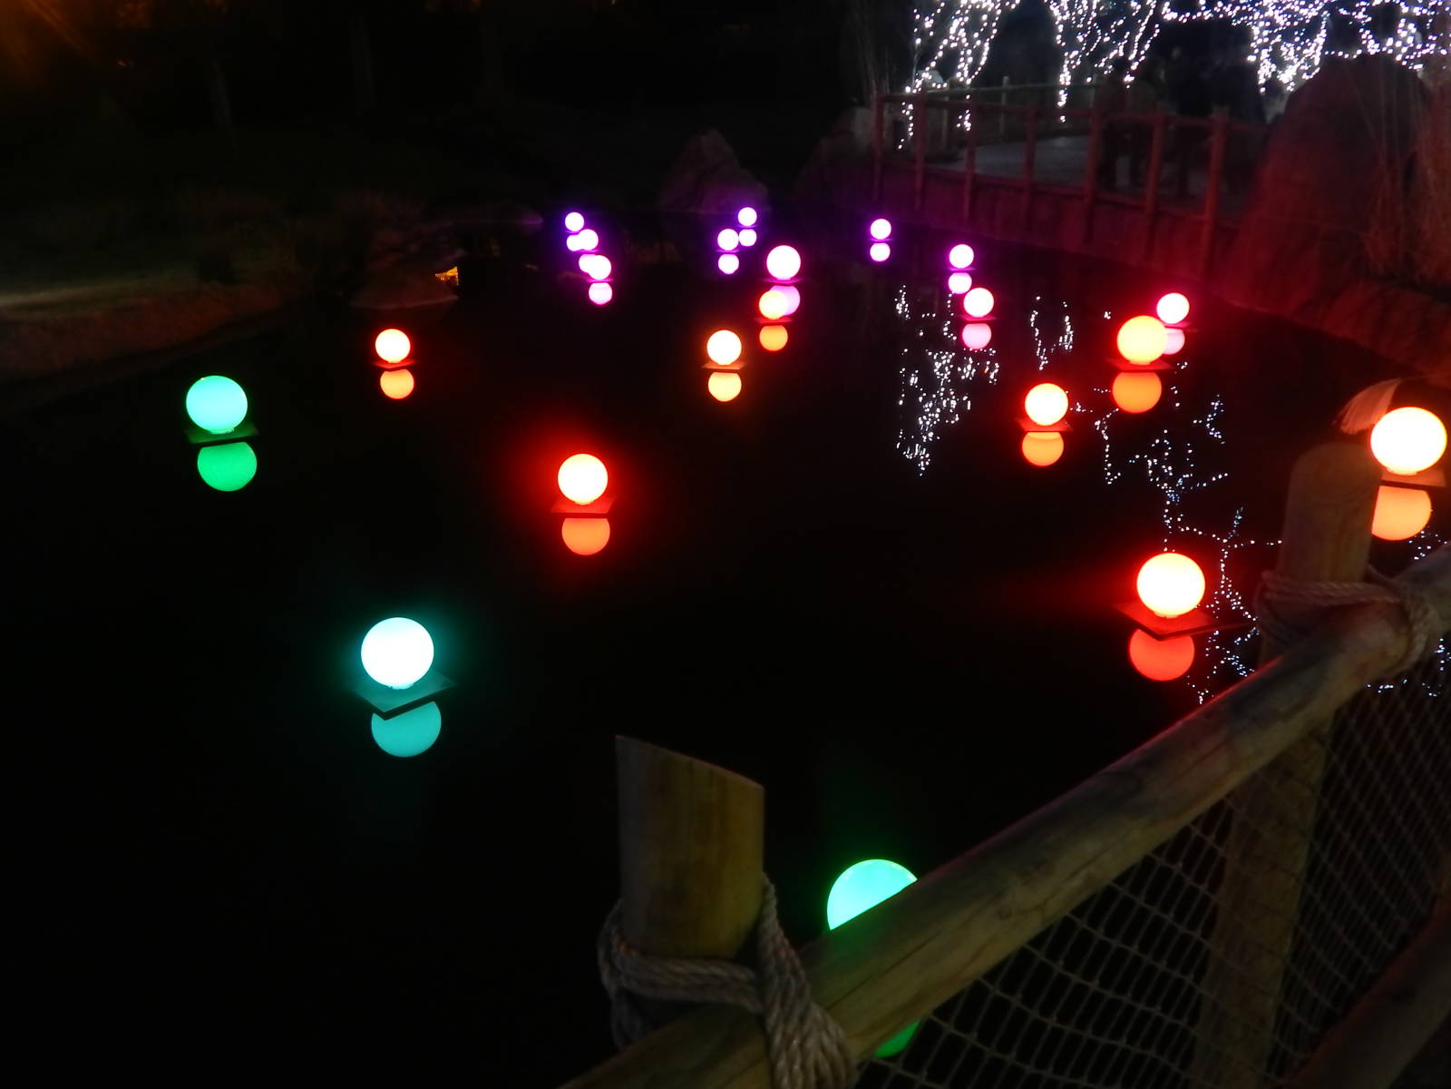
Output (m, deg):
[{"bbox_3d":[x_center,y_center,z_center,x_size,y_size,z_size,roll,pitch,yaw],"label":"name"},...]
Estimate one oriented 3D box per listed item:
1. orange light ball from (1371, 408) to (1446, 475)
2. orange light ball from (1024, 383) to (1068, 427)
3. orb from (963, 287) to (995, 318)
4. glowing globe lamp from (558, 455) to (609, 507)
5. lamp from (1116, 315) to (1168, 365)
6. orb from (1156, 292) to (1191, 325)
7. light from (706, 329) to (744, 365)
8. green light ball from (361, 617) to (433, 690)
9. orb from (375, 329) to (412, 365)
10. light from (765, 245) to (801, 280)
[{"bbox_3d":[4.247,-0.647,7.301,0.400,0.400,0.400,-1,22,0],"label":"orange light ball"},{"bbox_3d":[2.316,-1.010,8.467,0.289,0.289,0.289,-1,22,0],"label":"orange light ball"},{"bbox_3d":[2.609,-2.487,12.090,0.289,0.289,0.289,-1,22,0],"label":"orb"},{"bbox_3d":[-0.742,-0.341,6.111,0.250,0.256,0.250,-1,21,0],"label":"glowing globe lamp"},{"bbox_3d":[3.177,-1.557,8.950,0.350,0.356,0.350,-1,21,0],"label":"lamp"},{"bbox_3d":[4.468,-2.355,11.717,0.289,0.289,0.289,-1,22,0],"label":"orb"},{"bbox_3d":[-0.011,-1.728,10.309,0.289,0.289,0.289,-1,22,0],"label":"light"},{"bbox_3d":[-1.381,0.454,4.941,0.289,0.289,0.289,-1,22,0],"label":"green light ball"},{"bbox_3d":[-2.605,-1.553,9.191,0.250,0.256,0.250,-1,21,0],"label":"orb"},{"bbox_3d":[0.714,-3.458,14.415,0.400,0.400,0.400,-1,22,0],"label":"light"}]

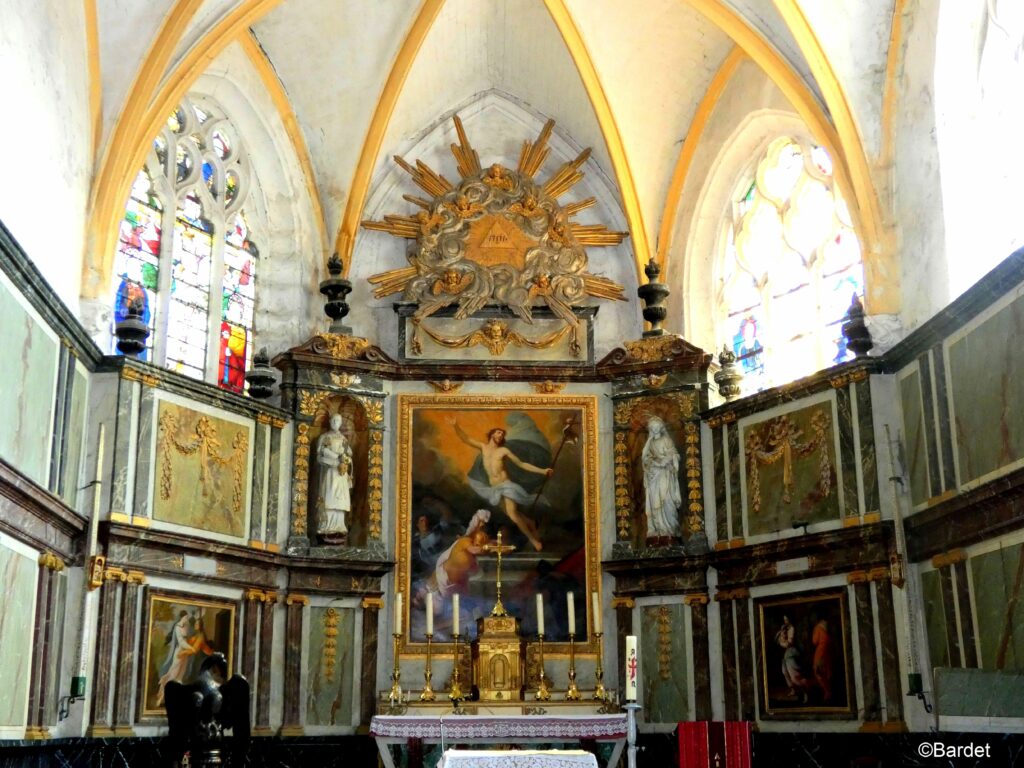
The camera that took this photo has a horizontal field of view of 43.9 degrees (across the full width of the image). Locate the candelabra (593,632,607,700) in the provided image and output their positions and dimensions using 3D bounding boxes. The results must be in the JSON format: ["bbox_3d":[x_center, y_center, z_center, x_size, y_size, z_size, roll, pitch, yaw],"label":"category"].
[{"bbox_3d":[0.887,2.838,12.759,0.140,0.660,0.140,0,-16,0],"label":"candelabra"}]

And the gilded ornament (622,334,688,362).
[{"bbox_3d":[1.555,-0.386,13.905,0.680,0.230,0.180,-9,-18,28],"label":"gilded ornament"}]

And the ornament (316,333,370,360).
[{"bbox_3d":[-1.889,-0.420,14.224,0.544,0.193,0.209,7,-17,-26],"label":"ornament"}]

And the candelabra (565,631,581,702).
[{"bbox_3d":[0.634,2.954,13.302,0.158,0.676,0.158,1,-15,-4],"label":"candelabra"}]

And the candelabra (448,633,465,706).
[{"bbox_3d":[-0.579,2.936,13.211,0.158,0.676,0.158,1,-15,-4],"label":"candelabra"}]

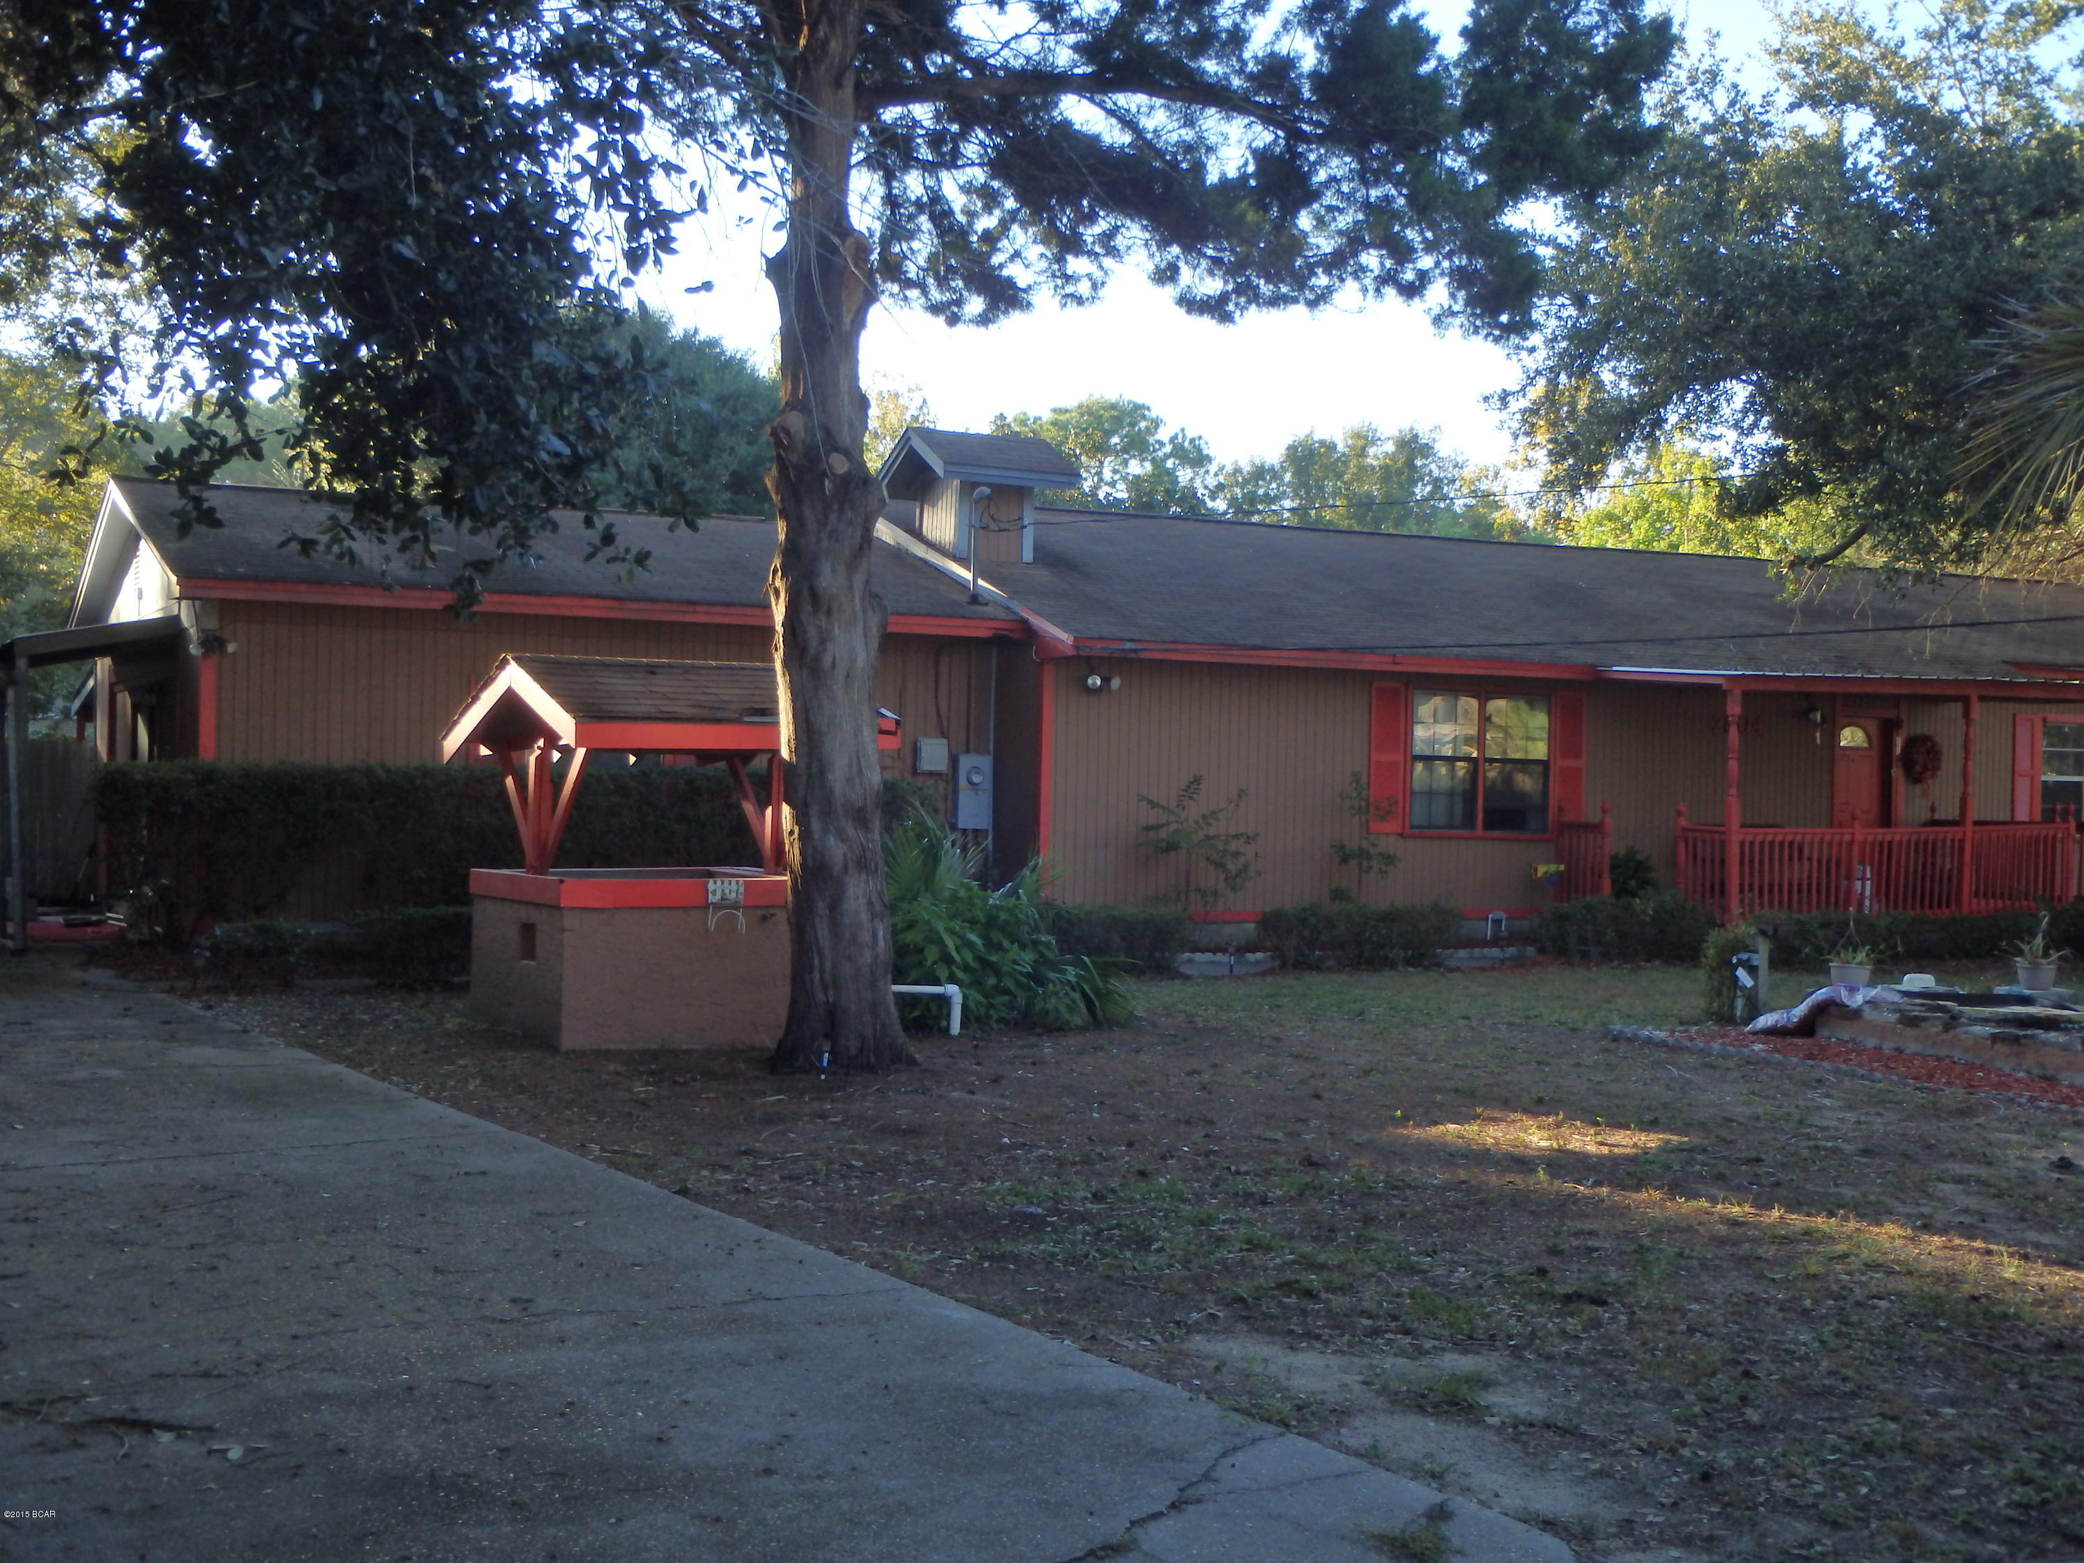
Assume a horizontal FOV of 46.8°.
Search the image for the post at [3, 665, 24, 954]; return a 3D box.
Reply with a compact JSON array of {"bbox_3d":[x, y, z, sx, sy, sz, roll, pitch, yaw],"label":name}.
[{"bbox_3d":[-7.564,0.186,17.800,0.100,2.166,0.100,1,0,-28],"label":"post"}]

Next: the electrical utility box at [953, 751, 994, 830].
[{"bbox_3d":[-0.610,0.091,21.044,0.335,0.652,0.150,1,0,-28],"label":"electrical utility box"}]

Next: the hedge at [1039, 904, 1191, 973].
[{"bbox_3d":[0.562,1.280,19.881,1.263,0.554,0.850,1,0,-28],"label":"hedge"}]

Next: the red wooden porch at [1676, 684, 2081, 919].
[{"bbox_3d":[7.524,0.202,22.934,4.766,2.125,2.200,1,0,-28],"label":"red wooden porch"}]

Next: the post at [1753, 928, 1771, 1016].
[{"bbox_3d":[5.104,1.358,17.100,0.092,0.624,0.092,1,0,-28],"label":"post"}]

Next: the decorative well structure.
[{"bbox_3d":[-2.227,0.373,14.110,1.880,2.150,2.300,1,0,-30],"label":"decorative well structure"}]

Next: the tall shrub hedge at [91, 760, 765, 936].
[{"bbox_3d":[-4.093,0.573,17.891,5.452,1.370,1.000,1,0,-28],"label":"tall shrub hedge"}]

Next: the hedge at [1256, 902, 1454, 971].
[{"bbox_3d":[2.718,1.334,21.015,1.721,0.572,0.850,1,0,-28],"label":"hedge"}]

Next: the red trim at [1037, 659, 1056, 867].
[{"bbox_3d":[0.031,0.035,20.397,0.117,2.147,0.090,1,0,-28],"label":"red trim"}]

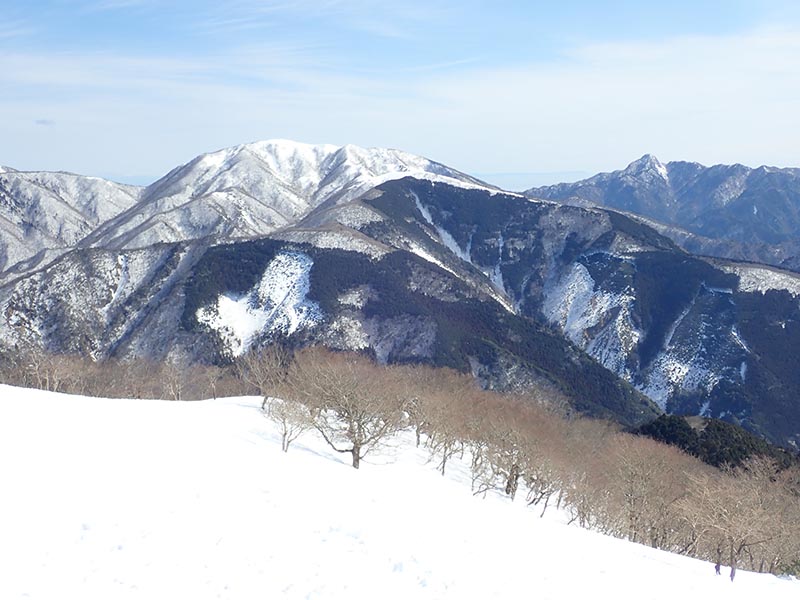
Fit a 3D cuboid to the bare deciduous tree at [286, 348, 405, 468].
[{"bbox_3d":[-3.000,6.000,47.500,6.600,6.400,6.200,0,9,0],"label":"bare deciduous tree"}]

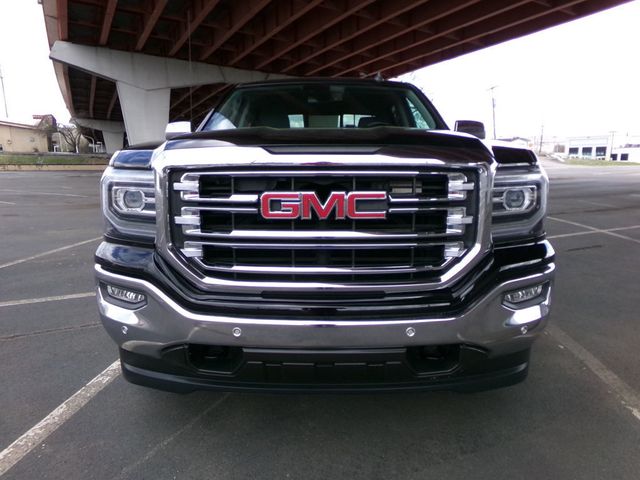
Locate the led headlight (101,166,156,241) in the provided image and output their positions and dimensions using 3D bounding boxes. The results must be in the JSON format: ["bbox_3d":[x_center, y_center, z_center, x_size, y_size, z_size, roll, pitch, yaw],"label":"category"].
[{"bbox_3d":[-0.785,-0.145,1.822,0.320,0.300,0.230,3,12,14],"label":"led headlight"}]

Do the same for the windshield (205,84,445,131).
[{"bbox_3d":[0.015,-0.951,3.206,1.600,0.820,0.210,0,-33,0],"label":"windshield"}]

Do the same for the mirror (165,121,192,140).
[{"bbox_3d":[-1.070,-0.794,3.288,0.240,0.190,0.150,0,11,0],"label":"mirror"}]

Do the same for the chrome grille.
[{"bbox_3d":[0.018,-0.058,1.671,1.170,0.440,0.140,0,11,0],"label":"chrome grille"}]

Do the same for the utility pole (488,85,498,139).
[{"bbox_3d":[27.451,-19.799,70.000,1.400,9.600,0.400,0,11,0],"label":"utility pole"}]

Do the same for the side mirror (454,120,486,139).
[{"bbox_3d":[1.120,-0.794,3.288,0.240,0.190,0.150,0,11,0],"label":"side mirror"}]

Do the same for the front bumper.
[{"bbox_3d":[0.020,0.293,1.842,1.980,0.570,0.420,0,11,0],"label":"front bumper"}]

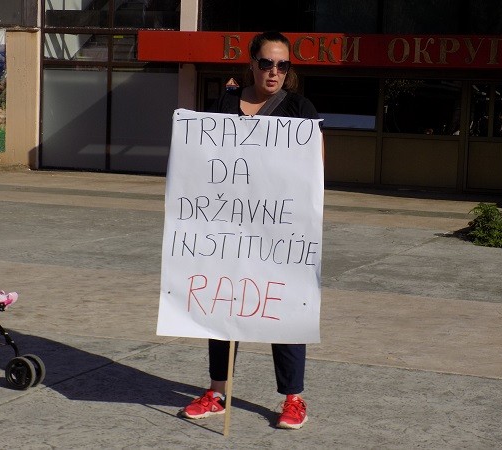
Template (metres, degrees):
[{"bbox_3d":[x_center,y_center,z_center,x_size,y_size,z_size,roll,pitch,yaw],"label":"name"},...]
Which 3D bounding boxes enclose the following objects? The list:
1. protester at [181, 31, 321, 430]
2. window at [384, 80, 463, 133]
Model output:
[{"bbox_3d":[0.011,0.011,5.470,0.580,1.750,0.420,3,6,12],"label":"protester"},{"bbox_3d":[3.069,-2.103,21.714,1.380,0.920,0.100,3,6,12],"label":"window"}]

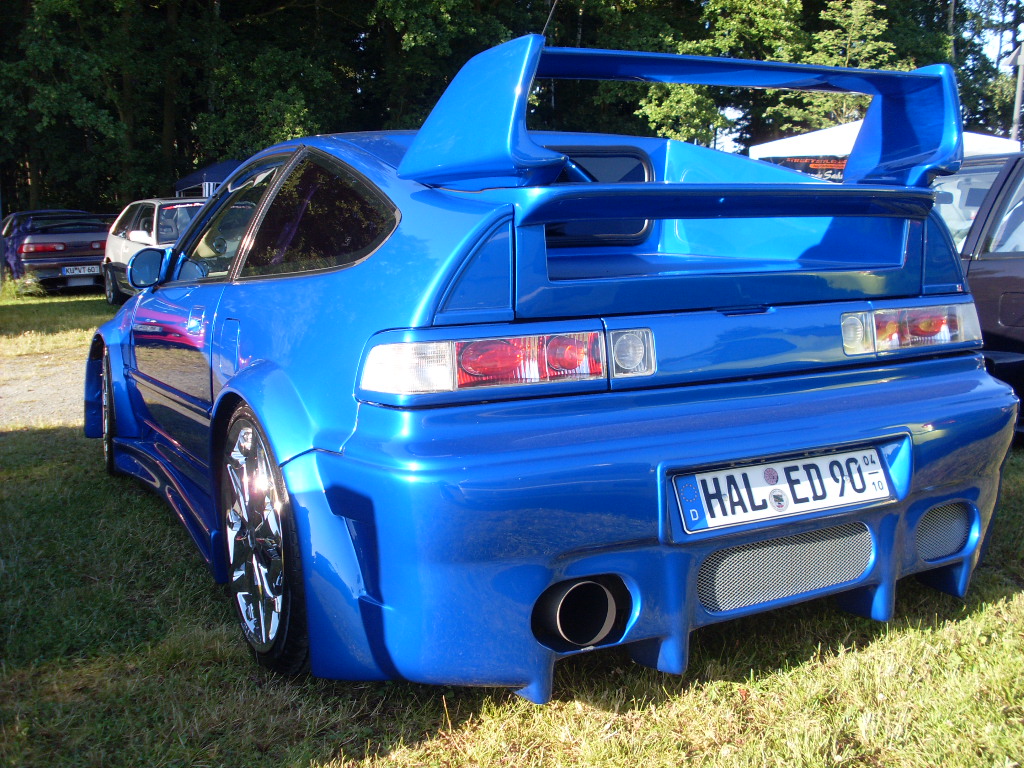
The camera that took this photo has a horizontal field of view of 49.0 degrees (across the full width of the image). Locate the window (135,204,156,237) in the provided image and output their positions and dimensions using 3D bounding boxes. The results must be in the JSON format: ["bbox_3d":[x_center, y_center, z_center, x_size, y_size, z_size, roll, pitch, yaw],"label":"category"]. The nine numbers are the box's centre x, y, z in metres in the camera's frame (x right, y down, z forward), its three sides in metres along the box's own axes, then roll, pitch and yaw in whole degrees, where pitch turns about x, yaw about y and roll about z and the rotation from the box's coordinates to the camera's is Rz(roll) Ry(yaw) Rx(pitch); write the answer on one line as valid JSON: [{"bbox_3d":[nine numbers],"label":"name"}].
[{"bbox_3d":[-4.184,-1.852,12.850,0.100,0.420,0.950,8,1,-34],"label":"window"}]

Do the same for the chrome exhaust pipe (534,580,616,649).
[{"bbox_3d":[0.097,0.403,2.090,0.120,0.120,0.160,-5,9,-28],"label":"chrome exhaust pipe"}]

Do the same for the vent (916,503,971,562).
[{"bbox_3d":[0.940,0.326,2.461,0.180,0.130,0.050,-6,9,-35],"label":"vent"}]

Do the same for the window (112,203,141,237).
[{"bbox_3d":[-4.823,-2.051,14.100,0.090,0.400,0.850,10,0,-36],"label":"window"}]

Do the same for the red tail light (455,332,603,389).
[{"bbox_3d":[0.032,-0.045,2.039,0.305,0.095,0.075,-5,9,-28],"label":"red tail light"}]

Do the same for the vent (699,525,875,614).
[{"bbox_3d":[0.541,0.359,2.220,0.455,0.125,0.050,-5,9,-28],"label":"vent"}]

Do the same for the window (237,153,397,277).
[{"bbox_3d":[-0.428,-0.373,2.461,0.090,0.310,0.768,8,1,-35],"label":"window"}]

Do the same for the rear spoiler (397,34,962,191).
[{"bbox_3d":[0.390,-0.533,2.354,1.080,0.260,0.540,-5,9,-28],"label":"rear spoiler"}]

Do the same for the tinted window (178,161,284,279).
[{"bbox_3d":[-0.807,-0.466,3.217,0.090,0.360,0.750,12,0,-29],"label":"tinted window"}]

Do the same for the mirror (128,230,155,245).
[{"bbox_3d":[-4.274,-1.688,12.950,0.250,0.150,0.140,-7,10,-35],"label":"mirror"}]

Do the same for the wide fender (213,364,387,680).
[{"bbox_3d":[-0.506,0.245,2.438,0.150,0.570,0.820,-5,9,-28],"label":"wide fender"}]

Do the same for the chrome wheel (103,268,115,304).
[{"bbox_3d":[-4.946,-1.221,14.043,0.180,0.460,0.460,-6,9,-33],"label":"chrome wheel"}]

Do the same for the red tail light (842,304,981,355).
[{"bbox_3d":[0.886,-0.124,2.507,0.490,0.100,0.090,-5,9,-28],"label":"red tail light"}]

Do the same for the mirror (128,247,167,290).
[{"bbox_3d":[-1.160,-0.370,3.567,0.140,0.125,0.120,-5,9,-28],"label":"mirror"}]

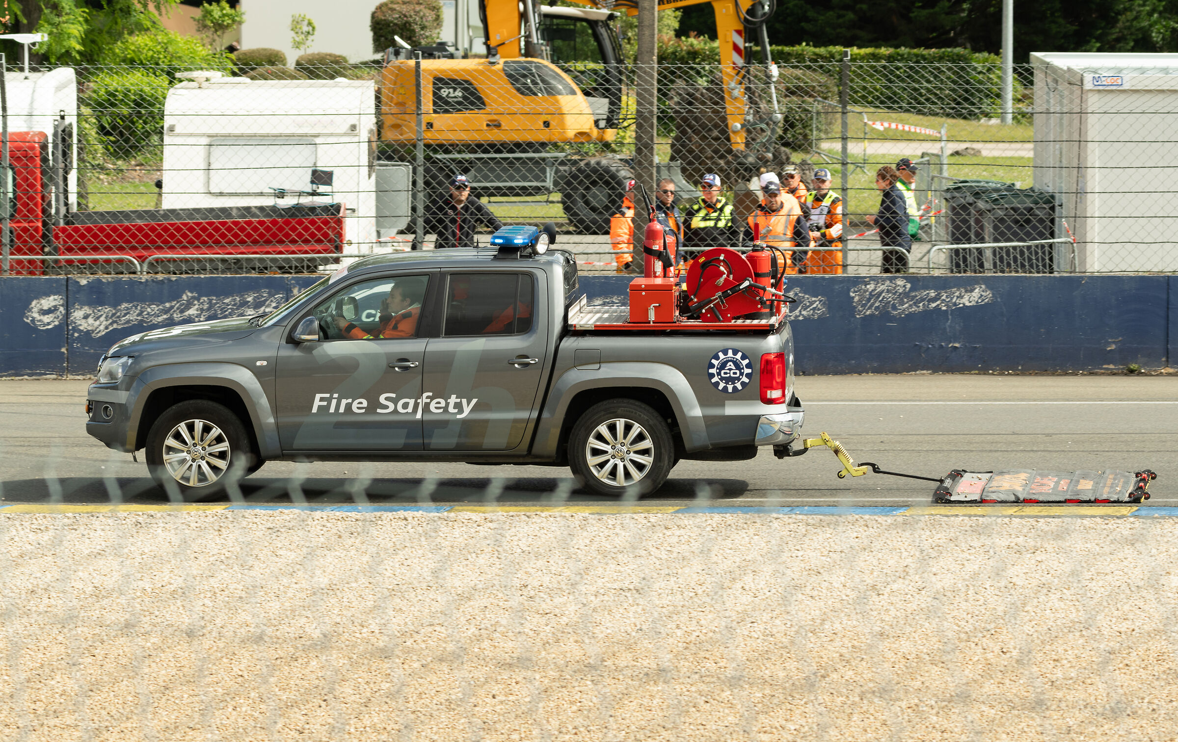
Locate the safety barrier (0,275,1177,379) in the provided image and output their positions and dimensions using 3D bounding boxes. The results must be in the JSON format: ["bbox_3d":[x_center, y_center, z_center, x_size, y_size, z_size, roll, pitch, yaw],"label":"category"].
[{"bbox_3d":[0.004,-0.409,67.200,10.500,0.920,0.380,0,4,4],"label":"safety barrier"}]

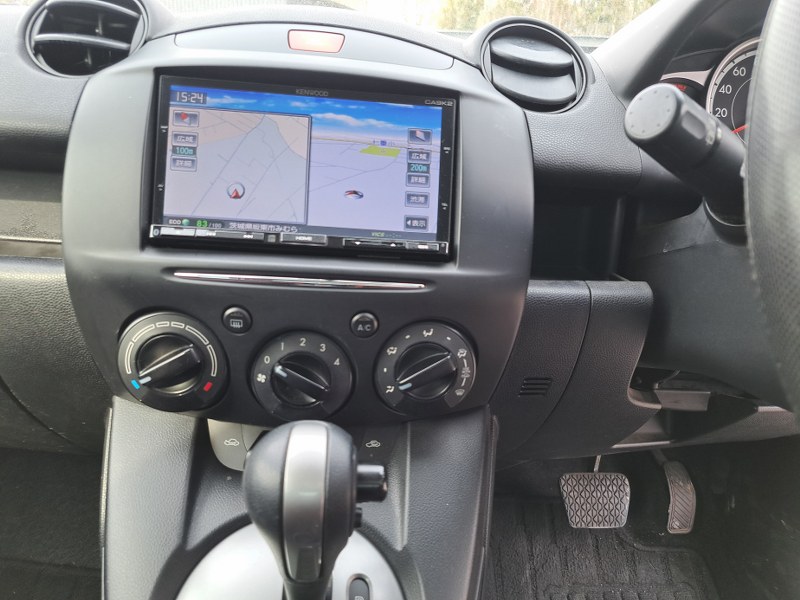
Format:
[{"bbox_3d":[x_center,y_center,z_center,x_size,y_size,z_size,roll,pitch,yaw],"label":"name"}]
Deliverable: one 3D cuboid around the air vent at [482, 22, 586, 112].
[{"bbox_3d":[0.088,-0.152,0.379,0.073,0.073,0.035,1,-18,-10],"label":"air vent"}]

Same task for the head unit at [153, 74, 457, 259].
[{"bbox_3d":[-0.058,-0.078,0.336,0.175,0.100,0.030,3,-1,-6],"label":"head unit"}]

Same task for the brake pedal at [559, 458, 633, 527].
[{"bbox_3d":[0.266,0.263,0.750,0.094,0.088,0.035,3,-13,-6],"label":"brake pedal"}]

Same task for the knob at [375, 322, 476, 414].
[{"bbox_3d":[0.015,0.039,0.318,0.058,0.058,0.026,2,10,-6],"label":"knob"}]

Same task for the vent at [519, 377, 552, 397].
[{"bbox_3d":[0.089,0.057,0.365,0.022,0.015,0.006,3,18,-6],"label":"vent"}]

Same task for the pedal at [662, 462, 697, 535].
[{"bbox_3d":[0.394,0.278,0.780,0.045,0.112,0.032,3,-15,-6],"label":"pedal"}]

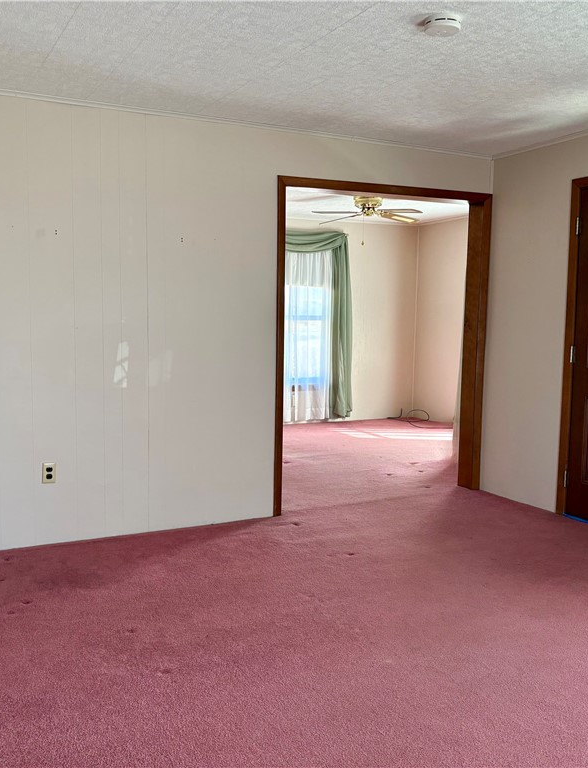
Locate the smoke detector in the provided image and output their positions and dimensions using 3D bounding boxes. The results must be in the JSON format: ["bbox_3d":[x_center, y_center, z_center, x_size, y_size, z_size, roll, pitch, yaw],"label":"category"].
[{"bbox_3d":[0.553,-1.336,2.867,0.146,0.045,0.146,1,5,0],"label":"smoke detector"}]

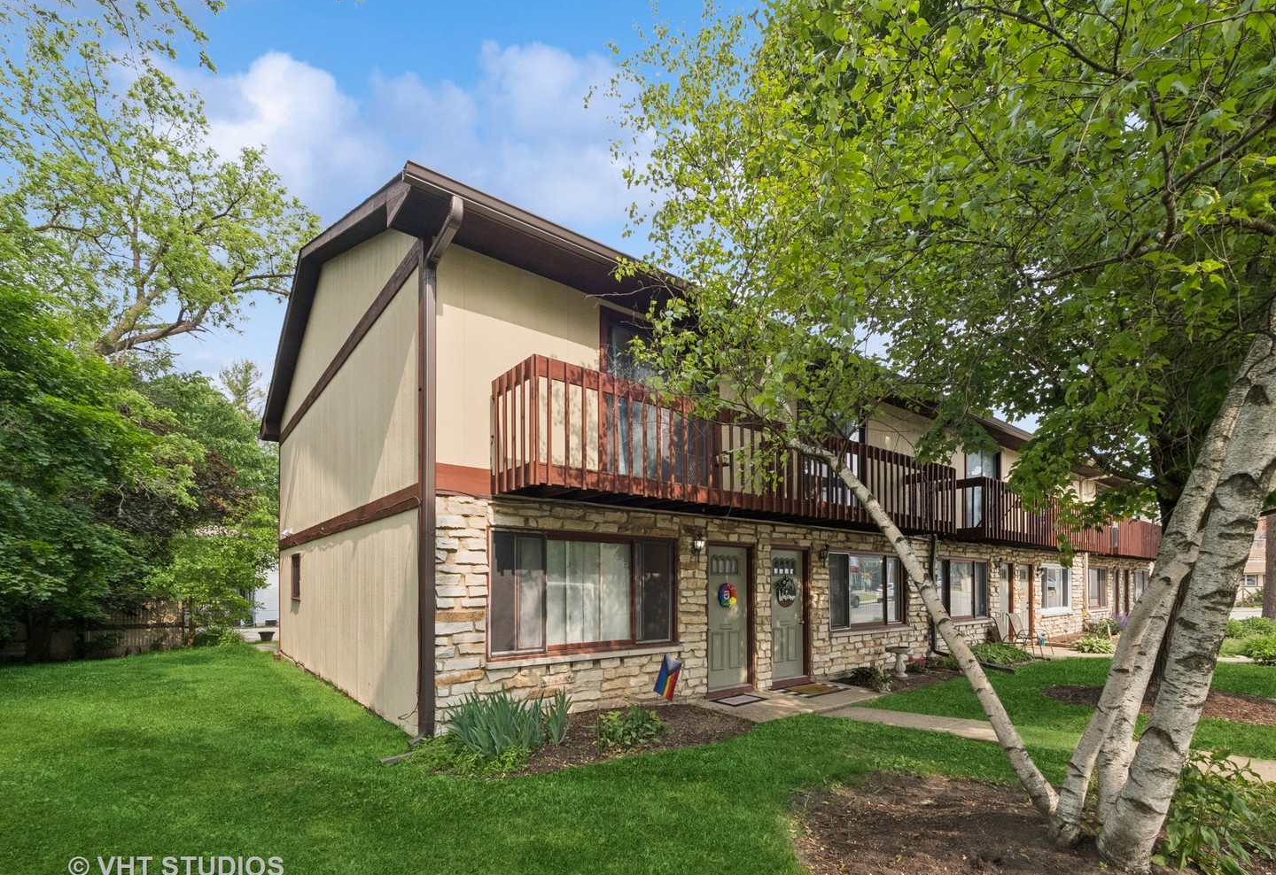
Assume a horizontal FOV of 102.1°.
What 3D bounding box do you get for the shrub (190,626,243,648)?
[{"bbox_3d":[-10.283,4.880,12.600,1.200,0.560,0.900,10,-16,-37],"label":"shrub"}]

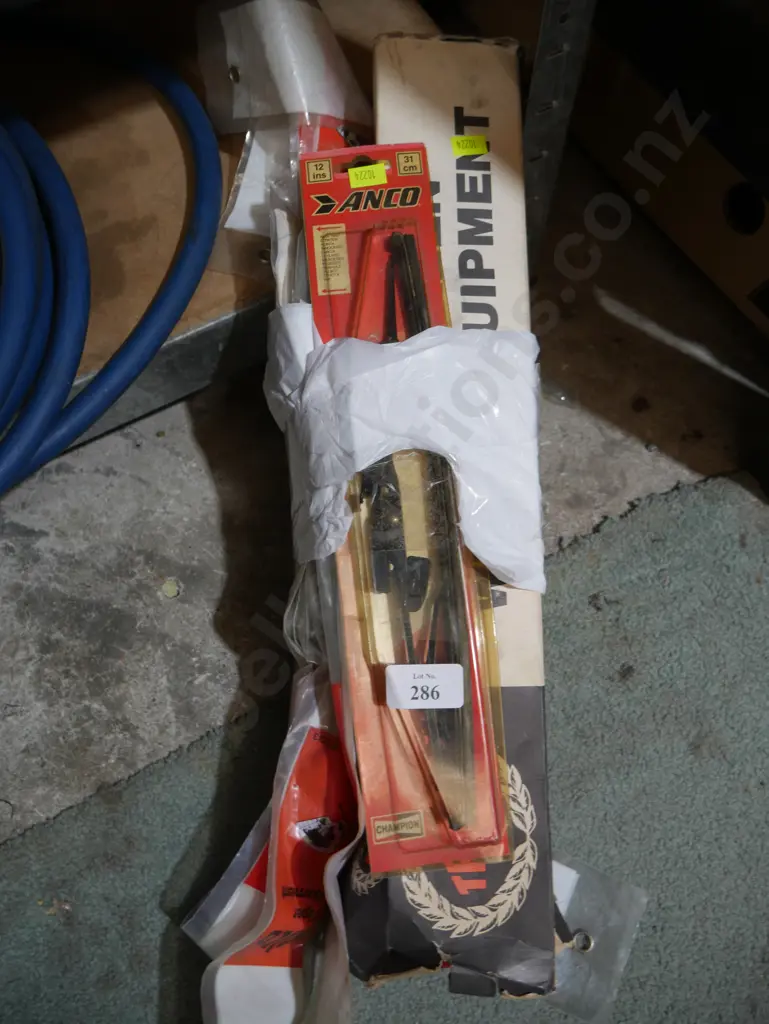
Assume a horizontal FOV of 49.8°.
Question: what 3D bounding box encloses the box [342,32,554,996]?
[{"bbox_3d":[0.035,-0.011,0.479,0.091,0.058,0.523,0,83,-6],"label":"box"}]

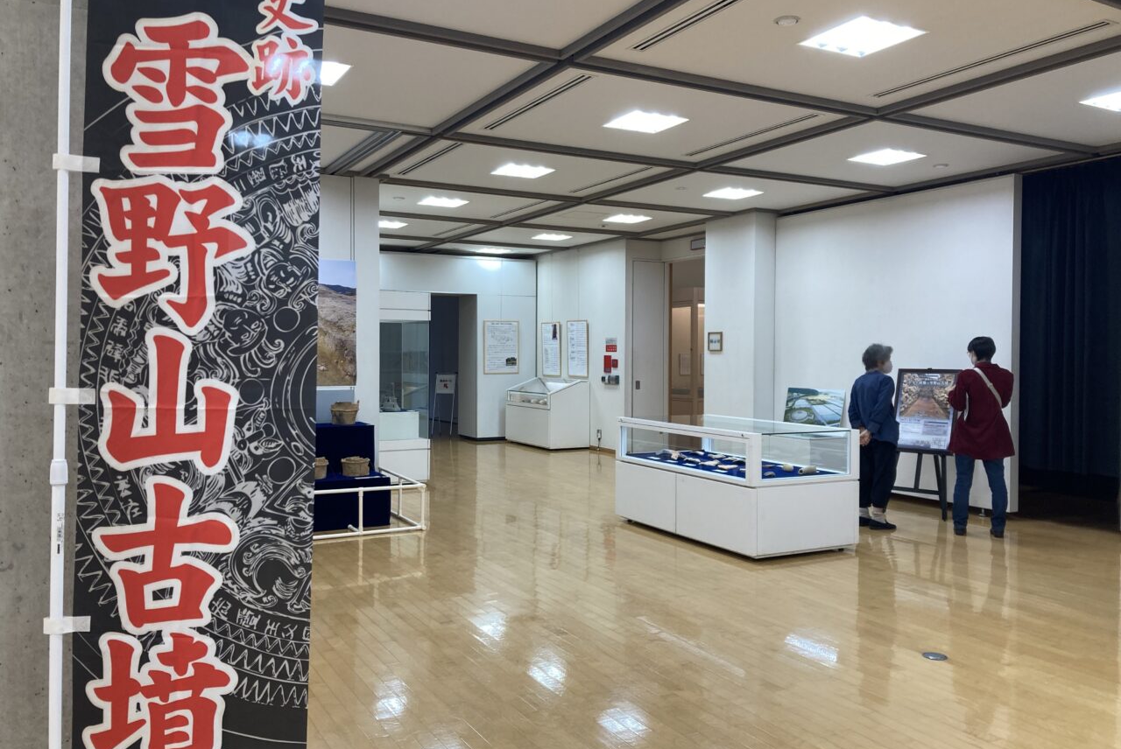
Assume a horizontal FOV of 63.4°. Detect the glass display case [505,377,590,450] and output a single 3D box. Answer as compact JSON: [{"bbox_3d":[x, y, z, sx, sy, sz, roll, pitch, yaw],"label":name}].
[{"bbox_3d":[-0.212,0.580,14.006,0.674,1.020,1.490,-1,2,-29],"label":"glass display case"}]

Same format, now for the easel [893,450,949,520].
[{"bbox_3d":[3.292,0.602,8.163,0.500,1.300,0.580,-1,2,-41],"label":"easel"}]

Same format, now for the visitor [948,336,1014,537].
[{"bbox_3d":[3.388,0.485,7.300,0.510,1.580,0.380,0,1,-3],"label":"visitor"}]

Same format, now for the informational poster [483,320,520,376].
[{"bbox_3d":[-0.950,-0.431,14.615,0.620,0.863,0.030,-1,2,-29],"label":"informational poster"}]

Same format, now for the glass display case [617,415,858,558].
[{"bbox_3d":[1.344,0.828,7.275,0.961,0.880,1.843,-1,2,-29],"label":"glass display case"}]

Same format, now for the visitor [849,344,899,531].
[{"bbox_3d":[2.600,0.504,7.530,0.330,1.525,0.440,0,2,-24],"label":"visitor"}]

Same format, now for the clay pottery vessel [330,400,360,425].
[{"bbox_3d":[-1.933,0.345,8.120,0.250,0.200,0.240,-1,2,-29],"label":"clay pottery vessel"}]

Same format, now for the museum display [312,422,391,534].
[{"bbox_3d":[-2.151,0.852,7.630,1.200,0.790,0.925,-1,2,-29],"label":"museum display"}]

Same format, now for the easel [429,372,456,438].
[{"bbox_3d":[-1.986,0.513,15.400,0.380,1.080,0.480,0,1,9],"label":"easel"}]

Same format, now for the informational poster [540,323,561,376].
[{"bbox_3d":[-0.143,-0.401,14.476,0.030,0.860,0.620,-1,2,-29],"label":"informational poster"}]

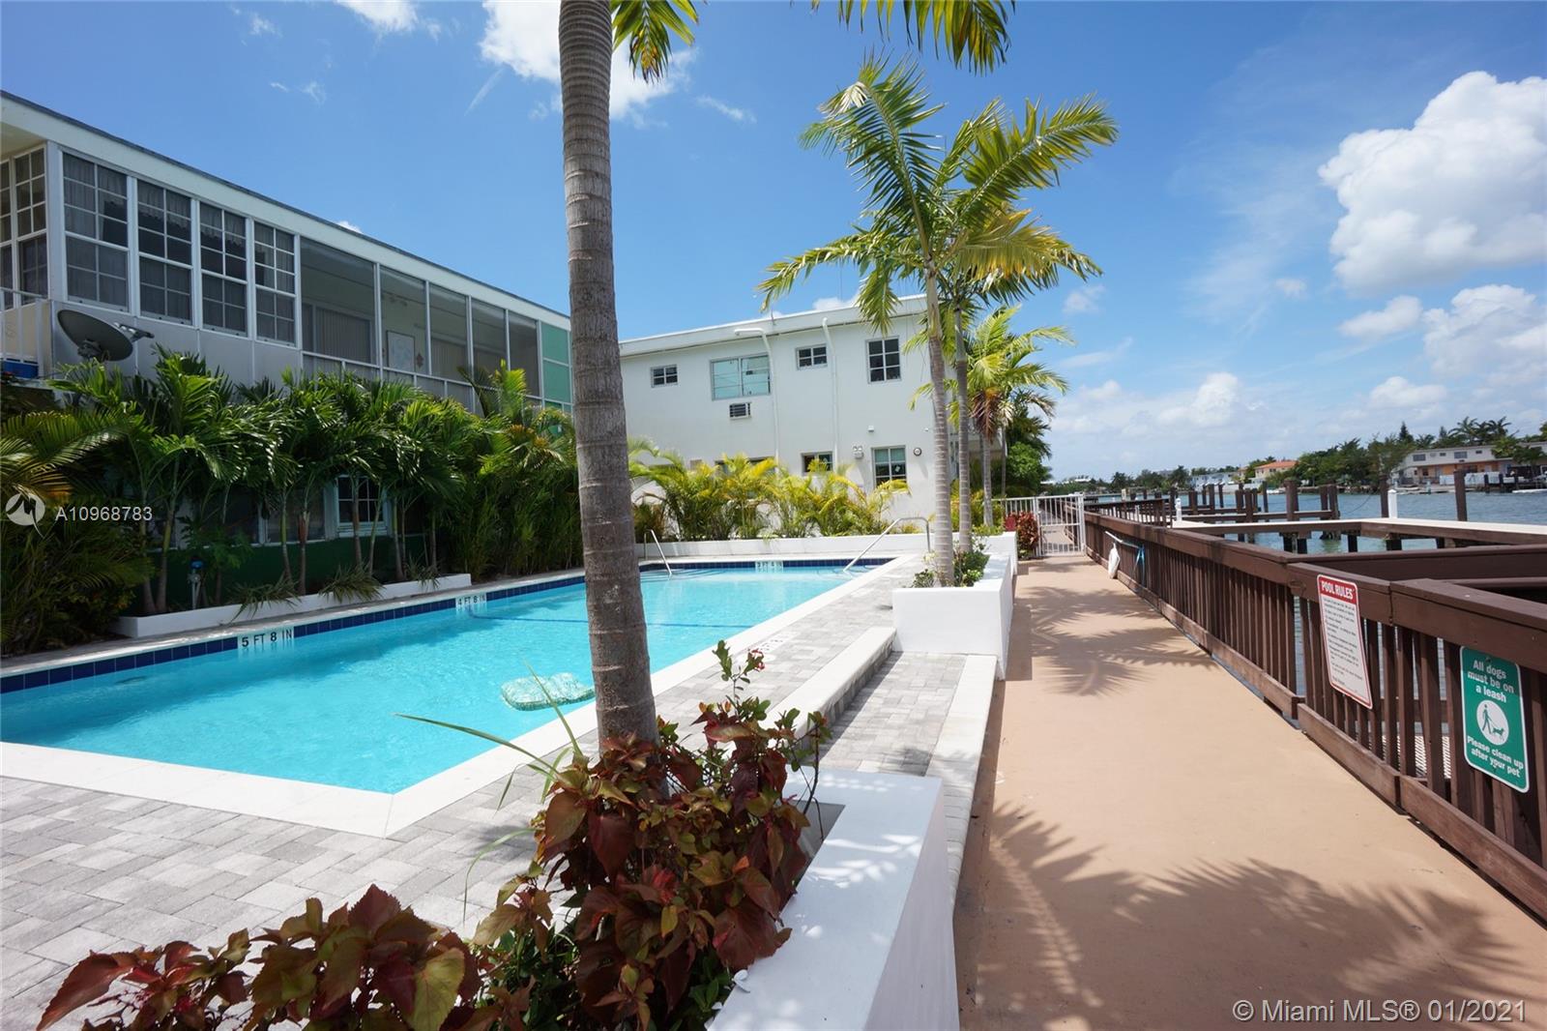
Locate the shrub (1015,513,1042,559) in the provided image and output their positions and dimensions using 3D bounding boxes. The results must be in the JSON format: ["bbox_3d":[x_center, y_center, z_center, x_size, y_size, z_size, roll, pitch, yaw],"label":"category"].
[{"bbox_3d":[6.583,0.514,16.750,0.750,1.200,0.720,-2,0,22],"label":"shrub"}]

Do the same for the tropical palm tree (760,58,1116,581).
[{"bbox_3d":[1.649,-1.825,6.306,3.250,5.050,2.900,-2,0,22],"label":"tropical palm tree"}]

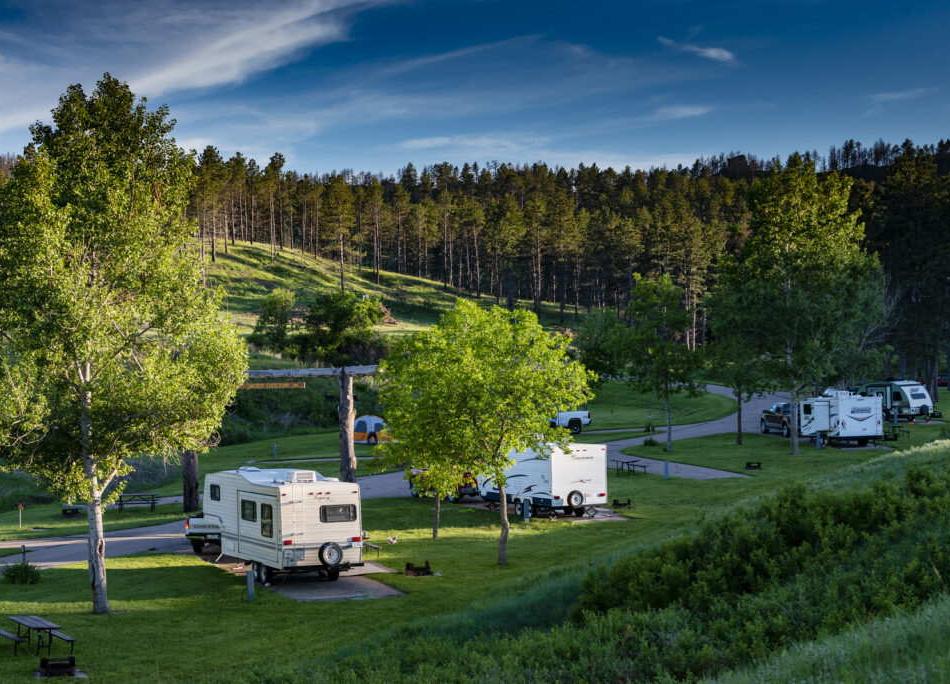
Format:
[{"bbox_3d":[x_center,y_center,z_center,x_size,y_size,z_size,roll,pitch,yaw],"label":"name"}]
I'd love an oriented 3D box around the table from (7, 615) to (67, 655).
[{"bbox_3d":[-10.625,7.077,48.130,1.450,0.760,2.400,2,-2,-25],"label":"table"}]

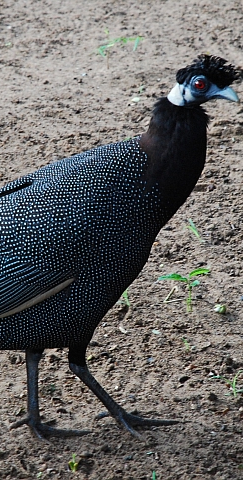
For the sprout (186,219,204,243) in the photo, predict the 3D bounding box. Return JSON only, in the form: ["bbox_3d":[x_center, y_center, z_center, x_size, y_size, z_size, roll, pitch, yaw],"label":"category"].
[{"bbox_3d":[0.094,-0.012,5.162,0.023,0.030,0.016,0,23,0],"label":"sprout"}]

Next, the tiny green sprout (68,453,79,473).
[{"bbox_3d":[-0.054,0.251,4.538,0.013,0.022,0.012,0,23,0],"label":"tiny green sprout"}]

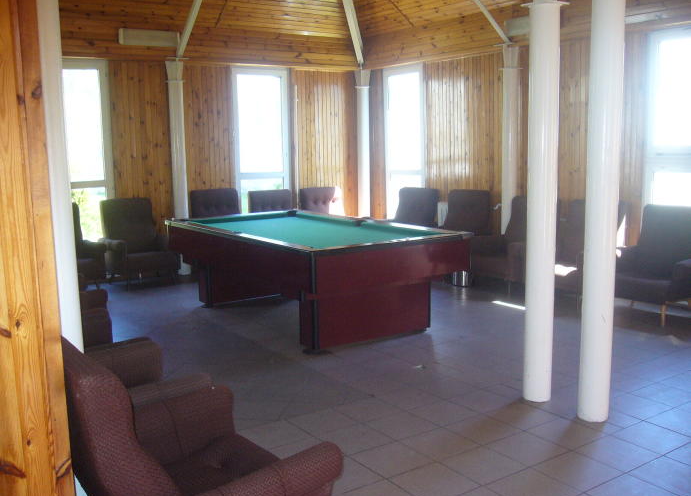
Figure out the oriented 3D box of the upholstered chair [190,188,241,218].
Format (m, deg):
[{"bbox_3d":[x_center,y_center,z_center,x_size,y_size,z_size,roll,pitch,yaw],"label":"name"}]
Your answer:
[{"bbox_3d":[-1.490,-0.181,8.587,0.700,0.980,0.780,-6,9,-31],"label":"upholstered chair"}]

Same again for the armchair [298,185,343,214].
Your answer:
[{"bbox_3d":[-0.207,-0.305,9.353,0.700,0.970,0.780,-6,9,-31],"label":"armchair"}]

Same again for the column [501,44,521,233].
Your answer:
[{"bbox_3d":[1.805,-0.922,7.628,0.200,2.530,0.200,-7,10,-34],"label":"column"}]

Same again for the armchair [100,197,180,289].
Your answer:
[{"bbox_3d":[-2.367,-0.077,8.055,0.700,0.950,0.790,-6,9,-31],"label":"armchair"}]

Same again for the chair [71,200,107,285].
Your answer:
[{"bbox_3d":[-3.002,0.008,7.360,0.760,0.940,0.790,-7,10,-34],"label":"chair"}]

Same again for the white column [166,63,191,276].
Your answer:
[{"bbox_3d":[-1.971,-0.946,8.250,0.200,2.530,0.200,-7,10,-34],"label":"white column"}]

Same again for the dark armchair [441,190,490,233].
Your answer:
[{"bbox_3d":[1.166,-0.184,8.156,0.790,0.940,0.760,-7,10,-34],"label":"dark armchair"}]

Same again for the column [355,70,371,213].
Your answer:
[{"bbox_3d":[0.261,-1.206,9.741,0.200,2.530,0.200,-1,8,0],"label":"column"}]

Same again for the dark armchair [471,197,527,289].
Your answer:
[{"bbox_3d":[1.825,-0.054,7.383,0.790,0.950,0.700,-8,10,-40],"label":"dark armchair"}]

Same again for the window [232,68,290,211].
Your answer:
[{"bbox_3d":[-1.099,-1.067,9.241,0.760,2.480,0.120,-6,9,-31],"label":"window"}]

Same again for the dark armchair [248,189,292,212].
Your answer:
[{"bbox_3d":[-0.799,-0.248,8.828,0.760,0.950,0.790,-7,10,-34],"label":"dark armchair"}]

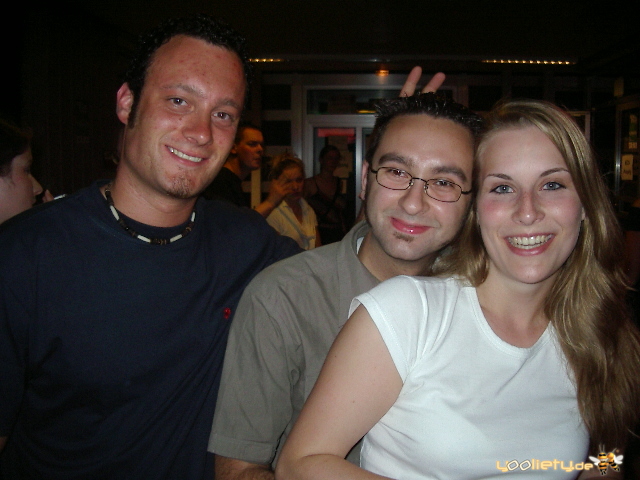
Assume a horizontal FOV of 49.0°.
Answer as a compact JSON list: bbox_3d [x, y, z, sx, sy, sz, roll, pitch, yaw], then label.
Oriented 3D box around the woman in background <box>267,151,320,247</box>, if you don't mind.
[{"bbox_3d":[-0.183,0.357,3.809,0.480,1.630,0.340,-3,7,-27],"label":"woman in background"}]

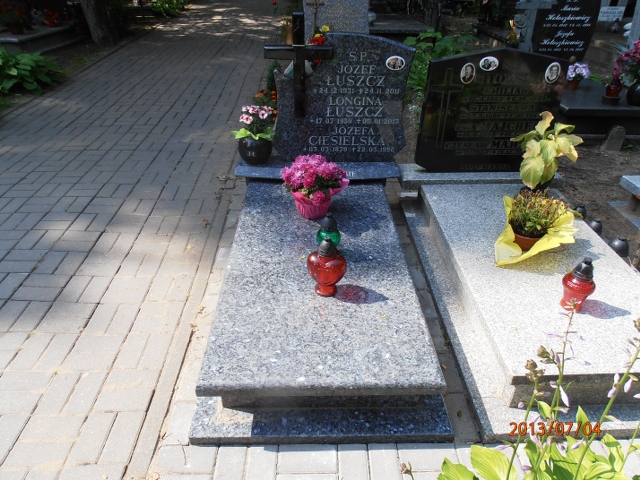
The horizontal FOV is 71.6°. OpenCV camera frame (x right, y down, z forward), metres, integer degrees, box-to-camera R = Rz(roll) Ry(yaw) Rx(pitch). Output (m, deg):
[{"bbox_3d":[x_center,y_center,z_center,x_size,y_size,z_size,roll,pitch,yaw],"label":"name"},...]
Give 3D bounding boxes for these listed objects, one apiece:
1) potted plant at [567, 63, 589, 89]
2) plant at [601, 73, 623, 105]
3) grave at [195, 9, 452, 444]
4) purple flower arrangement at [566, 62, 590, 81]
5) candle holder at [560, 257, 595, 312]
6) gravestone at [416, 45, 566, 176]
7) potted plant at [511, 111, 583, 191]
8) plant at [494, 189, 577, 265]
[{"bbox_3d":[2.510,-1.589,4.315,0.215,0.262,0.190,0,34,-2],"label":"potted plant"},{"bbox_3d":[2.618,-1.355,3.969,0.185,0.255,0.185,0,34,-2],"label":"plant"},{"bbox_3d":[0.006,-0.245,1.877,0.905,1.140,1.660,0,34,-2],"label":"grave"},{"bbox_3d":[2.516,-1.631,4.288,0.220,0.165,0.190,0,34,-2],"label":"purple flower arrangement"},{"bbox_3d":[1.024,0.171,1.738,0.128,0.238,0.128,0,34,-2],"label":"candle holder"},{"bbox_3d":[0.981,-0.745,2.618,0.780,0.730,0.080,0,34,-2],"label":"gravestone"},{"bbox_3d":[1.219,-0.448,2.437,0.380,0.500,0.350,0,34,-2],"label":"potted plant"},{"bbox_3d":[1.006,-0.086,2.085,0.390,0.275,0.340,0,34,-2],"label":"plant"}]

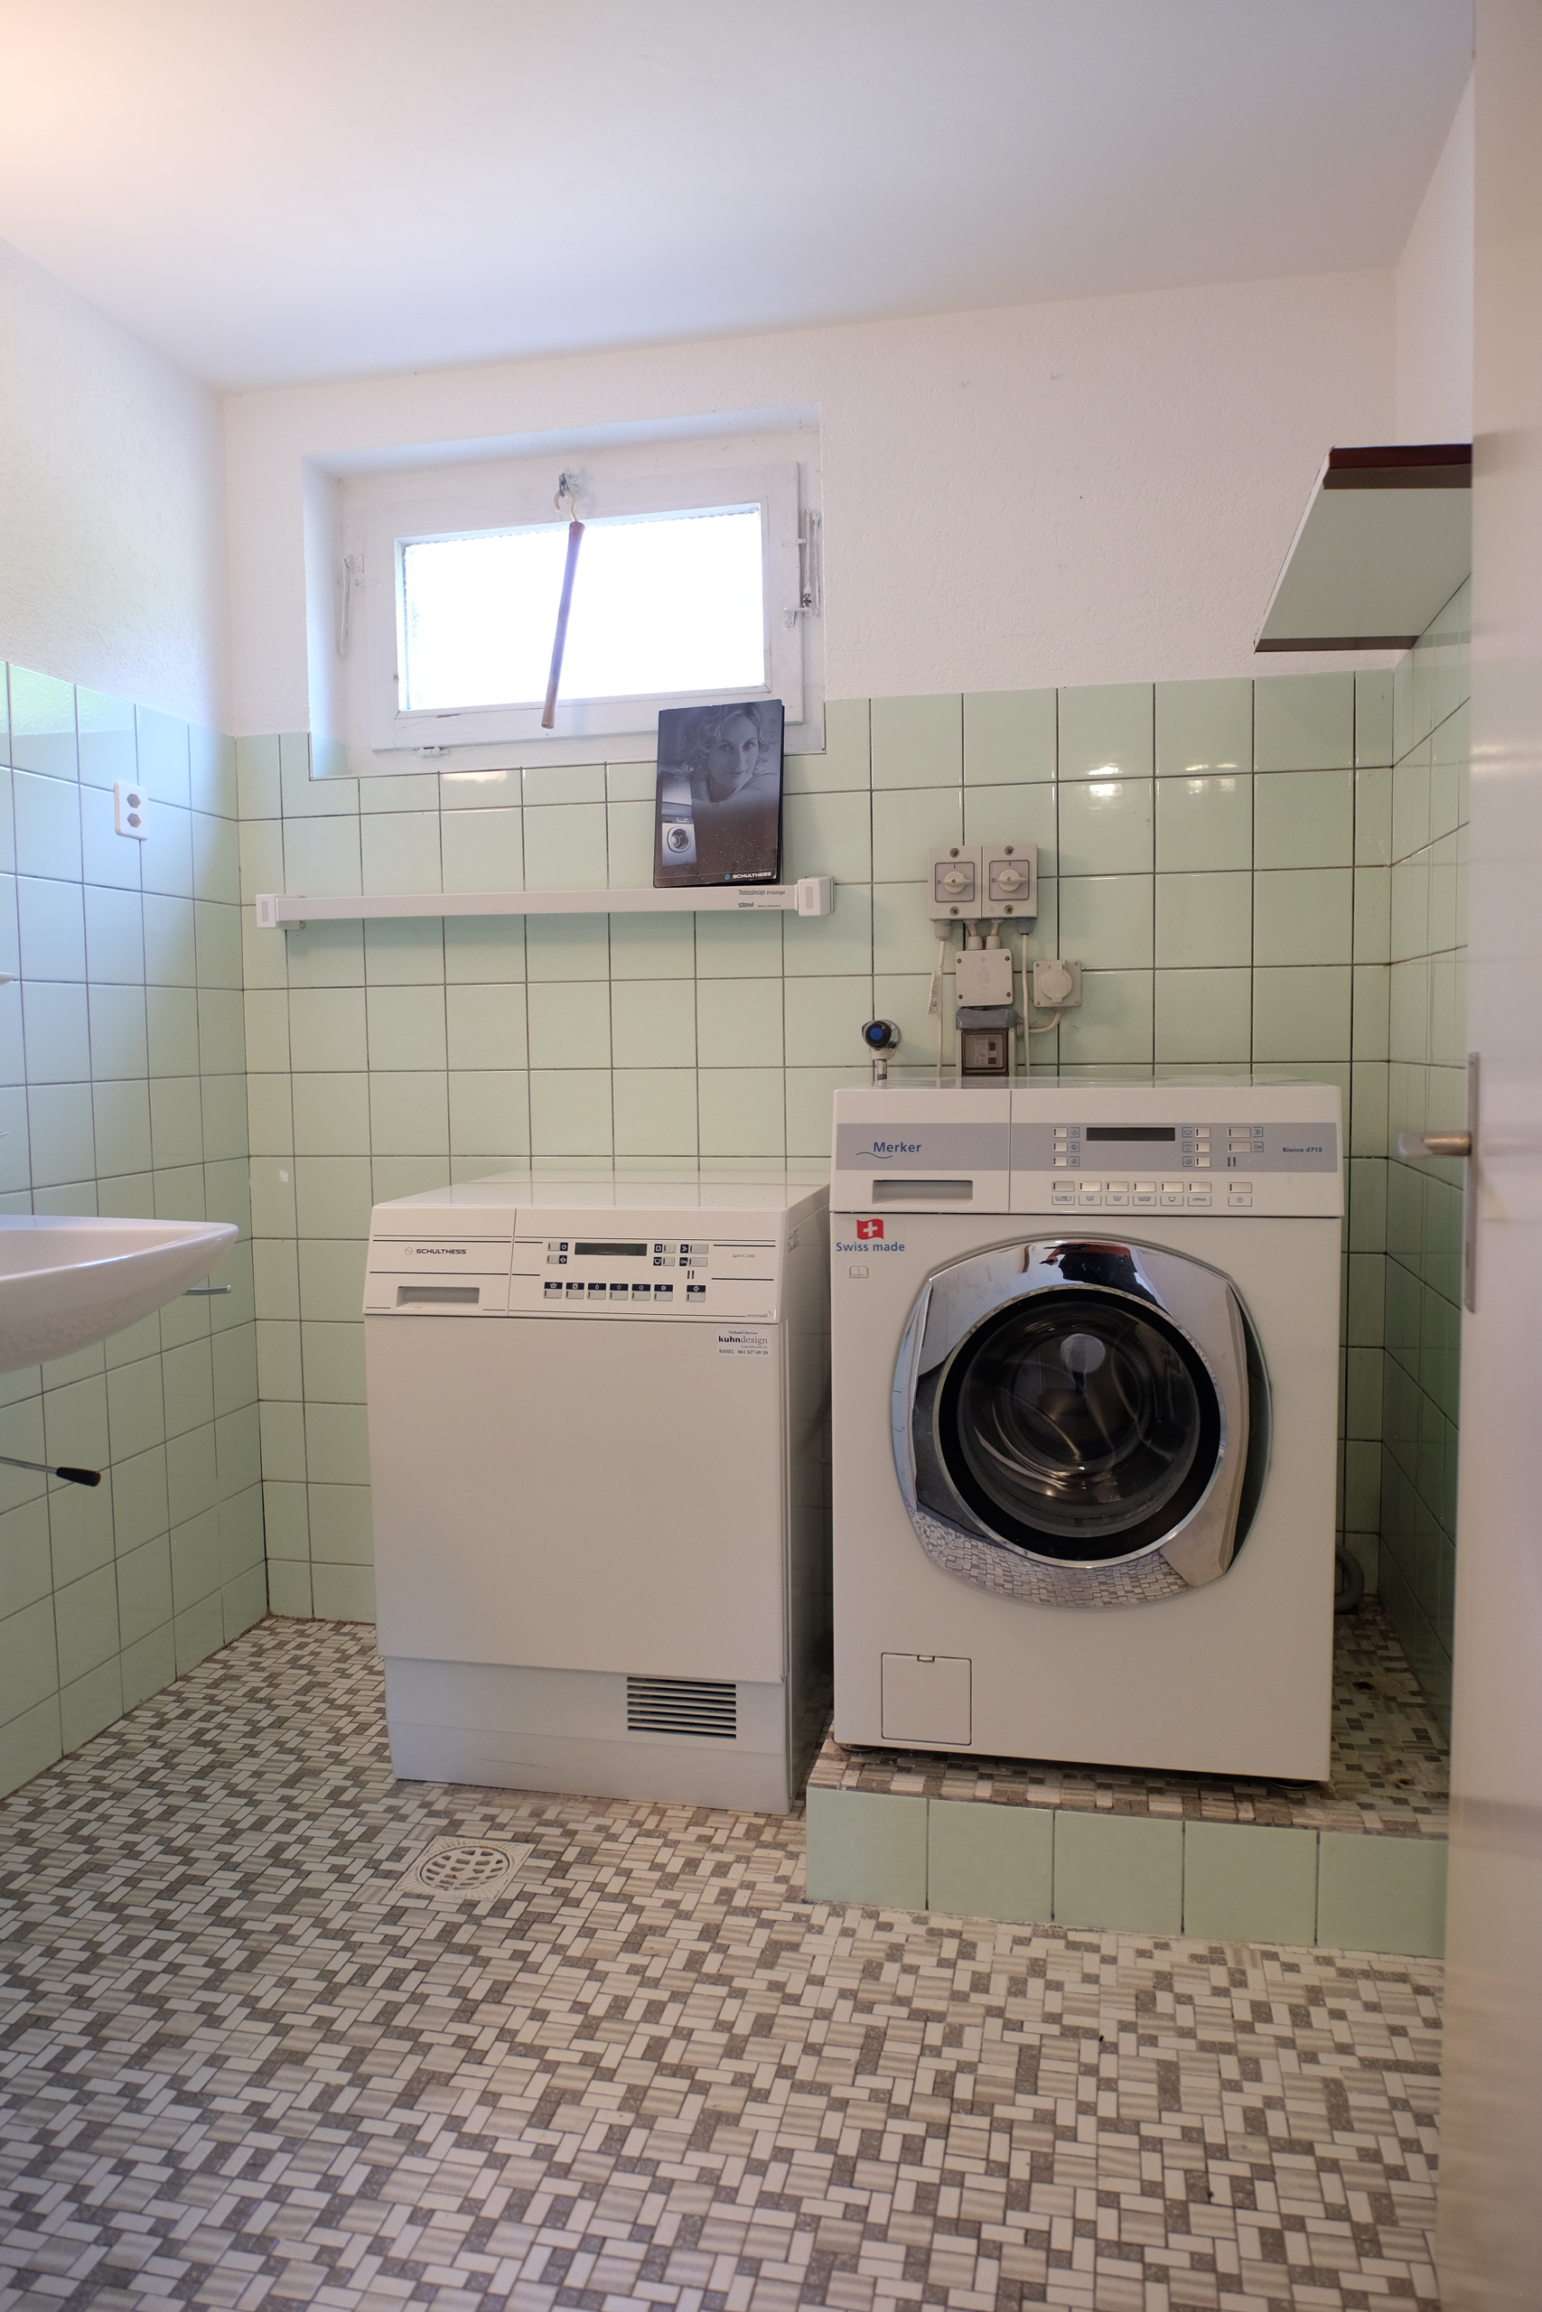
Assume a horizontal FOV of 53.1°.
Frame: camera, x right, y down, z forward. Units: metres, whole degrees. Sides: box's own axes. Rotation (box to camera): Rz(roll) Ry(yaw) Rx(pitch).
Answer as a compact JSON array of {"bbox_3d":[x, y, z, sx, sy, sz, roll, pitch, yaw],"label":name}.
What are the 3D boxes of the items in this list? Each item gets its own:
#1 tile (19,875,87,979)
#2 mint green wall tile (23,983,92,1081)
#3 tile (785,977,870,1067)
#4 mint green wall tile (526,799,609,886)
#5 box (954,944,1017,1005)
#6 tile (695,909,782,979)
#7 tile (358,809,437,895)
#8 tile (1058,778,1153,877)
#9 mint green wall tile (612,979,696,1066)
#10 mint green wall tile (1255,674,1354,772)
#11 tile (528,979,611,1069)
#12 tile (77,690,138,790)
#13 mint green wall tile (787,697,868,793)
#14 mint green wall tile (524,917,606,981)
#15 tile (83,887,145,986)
[{"bbox_3d":[-1.061,-0.332,2.271,0.010,0.150,0.148,0,5,12],"label":"tile"},{"bbox_3d":[-1.060,-0.183,2.284,0.010,0.149,0.149,0,4,11],"label":"mint green wall tile"},{"bbox_3d":[0.096,-0.224,2.565,0.148,0.148,0.008,0,5,11],"label":"tile"},{"bbox_3d":[-0.350,-0.523,2.630,0.148,0.148,0.008,0,5,11],"label":"mint green wall tile"},{"bbox_3d":[0.346,-0.285,2.483,0.089,0.087,0.045,0,5,11],"label":"box"},{"bbox_3d":[-0.053,-0.374,2.602,0.149,0.149,0.010,0,4,12],"label":"tile"},{"bbox_3d":[-0.642,-0.522,2.696,0.147,0.147,0.010,0,5,12],"label":"tile"},{"bbox_3d":[0.544,-0.531,2.502,0.150,0.150,0.010,0,4,12],"label":"tile"},{"bbox_3d":[-0.197,-0.222,2.626,0.148,0.148,0.010,0,5,11],"label":"mint green wall tile"},{"bbox_3d":[0.824,-0.668,2.380,0.148,0.143,0.008,0,5,11],"label":"mint green wall tile"},{"bbox_3d":[-0.346,-0.224,2.674,0.149,0.149,0.010,0,4,12],"label":"tile"},{"bbox_3d":[-1.030,-0.639,2.378,0.008,0.143,0.148,0,5,11],"label":"tile"},{"bbox_3d":[0.090,-0.670,2.531,0.148,0.148,0.010,0,5,11],"label":"mint green wall tile"},{"bbox_3d":[-0.346,-0.372,2.643,0.150,0.150,0.010,0,5,12],"label":"mint green wall tile"},{"bbox_3d":[-1.030,-0.344,2.412,0.010,0.150,0.148,0,5,12],"label":"tile"}]

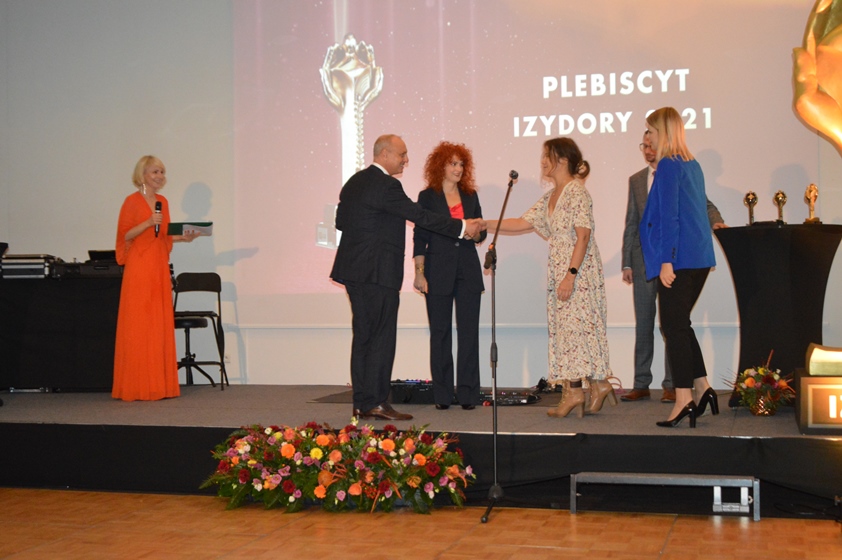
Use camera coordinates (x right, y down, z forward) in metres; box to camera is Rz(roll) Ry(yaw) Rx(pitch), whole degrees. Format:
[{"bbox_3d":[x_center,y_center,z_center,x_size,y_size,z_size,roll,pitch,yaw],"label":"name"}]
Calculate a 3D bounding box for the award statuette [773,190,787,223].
[{"bbox_3d":[2.368,-0.468,7.850,0.105,0.244,0.100,-1,-1,6],"label":"award statuette"}]

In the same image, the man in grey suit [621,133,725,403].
[{"bbox_3d":[1.713,-0.104,8.150,0.640,1.822,0.440,-1,-1,23],"label":"man in grey suit"}]

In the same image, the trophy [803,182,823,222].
[{"bbox_3d":[2.529,-0.493,7.680,0.110,0.271,0.100,-1,-1,18],"label":"trophy"}]

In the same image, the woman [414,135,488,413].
[{"bbox_3d":[0.184,-0.040,7.680,0.470,1.717,0.370,0,-1,-10],"label":"woman"}]

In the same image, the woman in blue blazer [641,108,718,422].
[{"bbox_3d":[1.463,-0.090,6.720,0.430,1.776,0.470,-1,-1,12],"label":"woman in blue blazer"}]

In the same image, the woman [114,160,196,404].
[{"bbox_3d":[-1.882,-0.025,8.450,0.480,1.730,0.470,0,-1,-34],"label":"woman"}]

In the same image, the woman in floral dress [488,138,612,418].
[{"bbox_3d":[0.780,-0.022,7.120,0.660,1.658,0.500,0,-1,-25],"label":"woman in floral dress"}]

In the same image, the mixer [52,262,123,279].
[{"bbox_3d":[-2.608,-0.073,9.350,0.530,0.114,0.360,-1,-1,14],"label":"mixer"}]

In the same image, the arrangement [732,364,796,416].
[{"bbox_3d":[2.046,0.647,7.120,0.350,0.296,0.320,-1,-1,0],"label":"arrangement"}]

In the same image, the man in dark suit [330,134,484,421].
[{"bbox_3d":[-0.081,-0.026,7.170,0.780,1.699,0.560,0,-1,-16],"label":"man in dark suit"}]

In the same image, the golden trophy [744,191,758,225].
[{"bbox_3d":[2.177,-0.468,7.850,0.100,0.244,0.100,-1,-1,6],"label":"golden trophy"}]

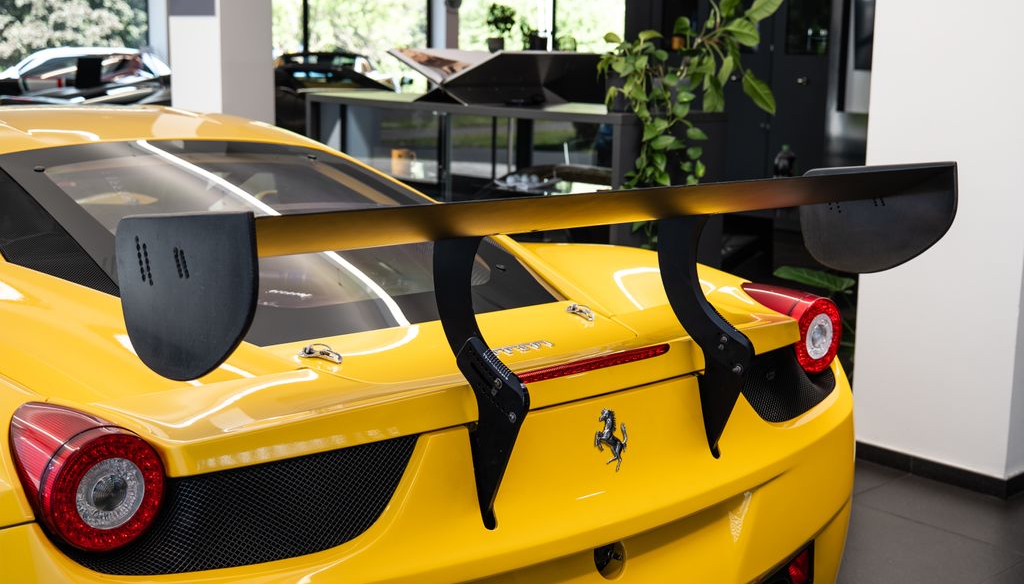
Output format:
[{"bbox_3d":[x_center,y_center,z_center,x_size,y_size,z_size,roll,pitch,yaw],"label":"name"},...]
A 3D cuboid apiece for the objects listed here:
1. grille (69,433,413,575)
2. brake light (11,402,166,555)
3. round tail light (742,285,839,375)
[{"bbox_3d":[-0.326,0.271,1.590,0.463,0.131,0.094,-6,12,-35],"label":"grille"},{"bbox_3d":[-0.537,0.219,1.566,0.153,0.159,0.209,-8,13,-43],"label":"brake light"},{"bbox_3d":[0.537,0.069,2.562,0.153,0.159,0.209,-8,13,-43],"label":"round tail light"}]

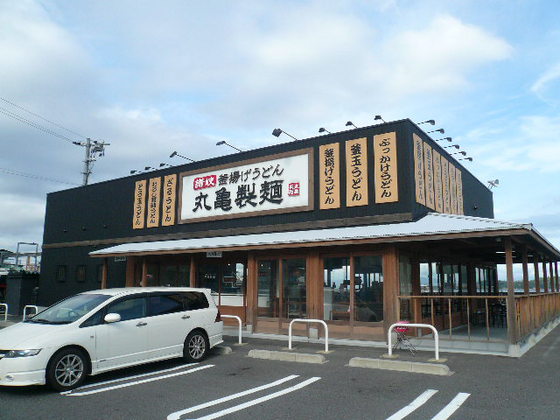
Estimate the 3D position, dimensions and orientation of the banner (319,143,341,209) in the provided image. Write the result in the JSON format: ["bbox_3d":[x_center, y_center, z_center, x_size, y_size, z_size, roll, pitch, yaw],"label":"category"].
[{"bbox_3d":[1.574,-1.077,14.390,0.725,2.099,0.060,-6,-12,34],"label":"banner"}]

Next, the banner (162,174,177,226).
[{"bbox_3d":[-4.552,-0.385,18.618,0.701,2.099,0.060,-6,-12,34],"label":"banner"}]

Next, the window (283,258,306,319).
[{"bbox_3d":[0.417,2.289,13.178,0.802,1.719,0.060,-6,-12,34],"label":"window"}]

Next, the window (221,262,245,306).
[{"bbox_3d":[-1.695,2.624,16.052,1.120,1.540,0.100,-6,-11,35],"label":"window"}]

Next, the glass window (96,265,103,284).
[{"bbox_3d":[-8.050,2.896,20.520,0.760,0.820,0.100,-6,-11,35],"label":"glass window"}]

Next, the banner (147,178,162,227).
[{"bbox_3d":[-5.328,-0.298,19.154,0.702,2.099,0.060,-6,-12,34],"label":"banner"}]

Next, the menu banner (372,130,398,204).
[{"bbox_3d":[3.084,-1.233,13.254,0.690,2.060,0.080,-6,-11,35],"label":"menu banner"}]

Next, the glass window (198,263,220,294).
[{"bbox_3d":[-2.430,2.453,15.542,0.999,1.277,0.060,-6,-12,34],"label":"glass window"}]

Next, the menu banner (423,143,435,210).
[{"bbox_3d":[4.758,-1.073,14.325,0.060,2.099,0.740,-6,-12,34],"label":"menu banner"}]

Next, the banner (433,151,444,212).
[{"bbox_3d":[5.298,-0.922,15.009,0.080,2.060,0.740,-6,-11,34],"label":"banner"}]

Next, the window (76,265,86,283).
[{"bbox_3d":[-9.401,3.046,21.454,0.760,0.820,0.100,-6,-11,35],"label":"window"}]

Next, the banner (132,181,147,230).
[{"bbox_3d":[-6.103,-0.210,19.689,0.696,2.099,0.060,-6,-12,34],"label":"banner"}]

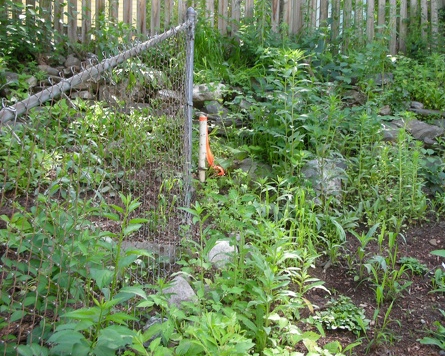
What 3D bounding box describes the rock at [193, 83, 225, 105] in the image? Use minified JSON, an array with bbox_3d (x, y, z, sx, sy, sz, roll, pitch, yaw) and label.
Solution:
[{"bbox_3d":[-0.126,-0.723,5.200,0.290,0.190,0.250,0,-1,0],"label":"rock"}]

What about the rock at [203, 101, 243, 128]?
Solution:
[{"bbox_3d":[0.000,-0.539,5.100,0.340,0.220,0.280,0,-1,0],"label":"rock"}]

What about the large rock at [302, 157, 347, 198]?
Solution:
[{"bbox_3d":[0.688,0.000,4.050,0.300,0.270,0.250,0,-1,0],"label":"large rock"}]

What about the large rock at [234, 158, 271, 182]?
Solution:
[{"bbox_3d":[0.210,-0.056,4.200,0.280,0.180,0.240,0,-1,0],"label":"large rock"}]

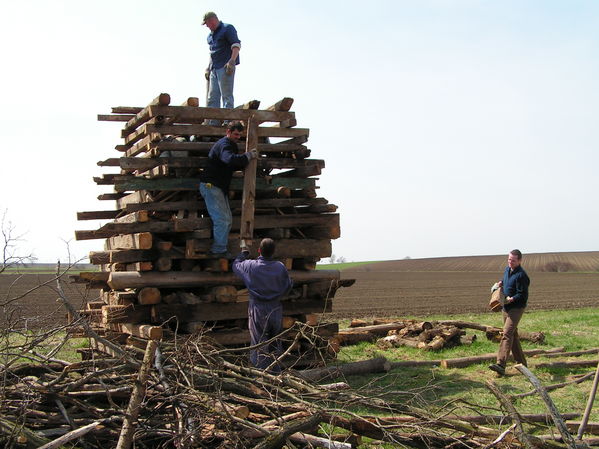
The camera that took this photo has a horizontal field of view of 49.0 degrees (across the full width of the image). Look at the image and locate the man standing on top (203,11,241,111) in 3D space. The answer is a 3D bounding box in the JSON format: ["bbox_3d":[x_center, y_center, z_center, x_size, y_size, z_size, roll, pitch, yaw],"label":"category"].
[{"bbox_3d":[-1.161,-2.349,9.909,0.550,1.762,0.400,-3,-4,40],"label":"man standing on top"}]

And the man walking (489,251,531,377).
[{"bbox_3d":[2.953,1.225,9.243,0.550,1.747,0.540,3,-5,-41],"label":"man walking"}]

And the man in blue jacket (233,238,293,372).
[{"bbox_3d":[-0.470,1.058,8.351,0.740,1.762,0.500,1,-3,-9],"label":"man in blue jacket"}]

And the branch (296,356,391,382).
[{"bbox_3d":[0.547,1.957,8.864,1.517,0.200,0.210,2,-4,-32],"label":"branch"}]

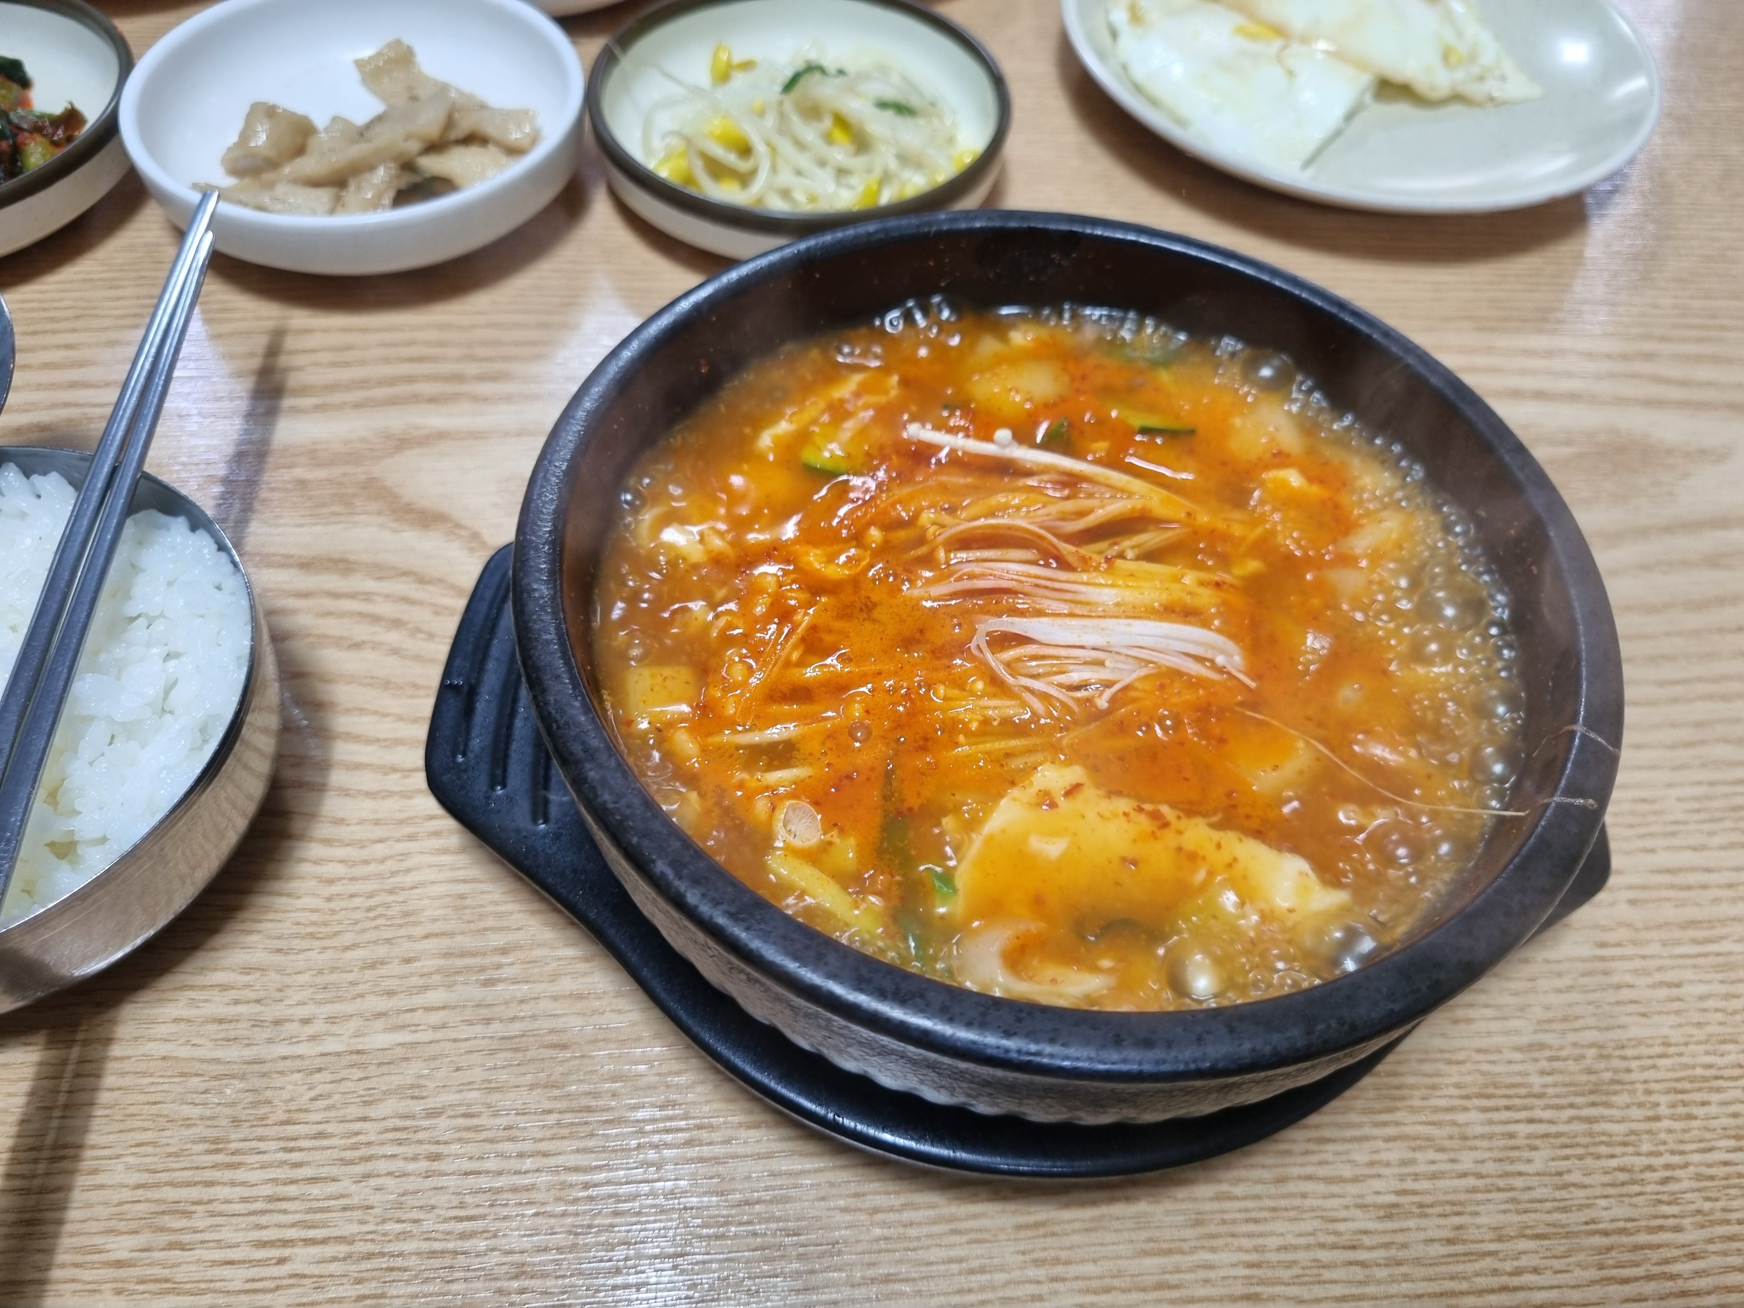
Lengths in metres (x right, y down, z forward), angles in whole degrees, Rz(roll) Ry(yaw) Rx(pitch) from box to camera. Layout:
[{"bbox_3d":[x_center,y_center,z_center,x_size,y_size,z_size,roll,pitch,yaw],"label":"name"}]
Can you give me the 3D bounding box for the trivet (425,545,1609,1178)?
[{"bbox_3d":[0.029,0.017,0.264,0.229,0.018,0.175,5,53,0],"label":"trivet"}]

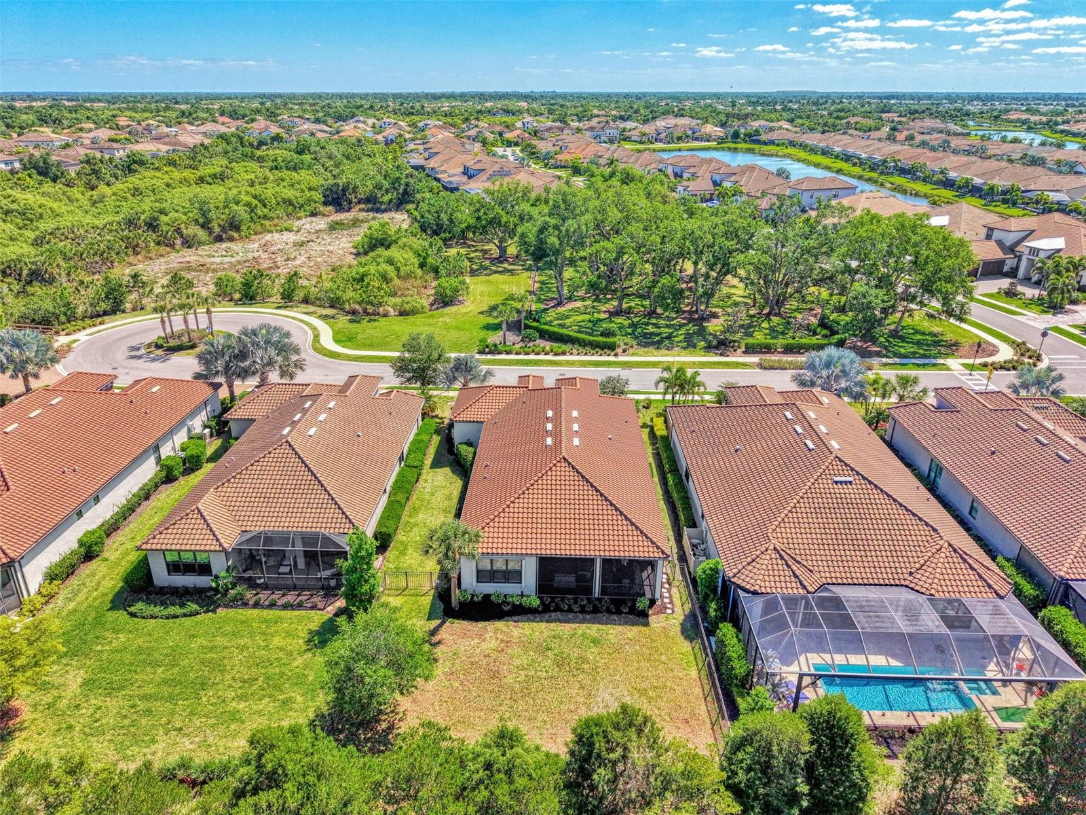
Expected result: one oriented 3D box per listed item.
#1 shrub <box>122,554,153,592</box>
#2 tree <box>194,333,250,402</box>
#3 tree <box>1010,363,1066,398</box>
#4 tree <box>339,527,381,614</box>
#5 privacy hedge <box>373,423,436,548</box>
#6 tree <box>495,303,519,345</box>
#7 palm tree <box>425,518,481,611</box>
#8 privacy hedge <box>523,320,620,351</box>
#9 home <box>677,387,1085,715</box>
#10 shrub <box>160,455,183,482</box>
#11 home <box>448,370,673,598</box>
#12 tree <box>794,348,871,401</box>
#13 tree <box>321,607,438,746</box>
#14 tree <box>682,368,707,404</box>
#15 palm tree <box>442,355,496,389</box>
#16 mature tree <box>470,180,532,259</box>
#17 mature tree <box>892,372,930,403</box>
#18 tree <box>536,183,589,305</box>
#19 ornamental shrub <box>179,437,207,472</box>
[{"bbox_3d":[-26.163,10.671,48.628,1.750,1.600,1.900,0,23,0],"label":"shrub"},{"bbox_3d":[-32.136,-3.890,76.199,5.700,7.200,5.700,0,23,0],"label":"tree"},{"bbox_3d":[48.000,-1.803,72.122,5.400,5.100,5.400,0,23,0],"label":"tree"},{"bbox_3d":[-11.066,9.746,45.396,2.450,5.800,2.450,0,23,0],"label":"tree"},{"bbox_3d":[-10.500,5.367,59.949,1.350,1.300,19.200,1,23,1],"label":"privacy hedge"},{"bbox_3d":[-4.416,-10.240,92.765,2.910,5.360,2.910,0,23,0],"label":"tree"},{"bbox_3d":[-5.365,9.646,45.309,3.300,6.050,3.300,0,23,0],"label":"palm tree"},{"bbox_3d":[3.200,-8.790,93.808,13.500,1.200,2.200,15,27,31],"label":"privacy hedge"},{"bbox_3d":[18.667,5.468,52.345,16.300,7.000,36.300,0,23,1],"label":"home"},{"bbox_3d":[-30.069,4.996,60.998,1.700,1.900,1.700,0,23,0],"label":"shrub"},{"bbox_3d":[-0.018,3.432,57.455,15.800,6.800,27.500,0,23,1],"label":"home"},{"bbox_3d":[27.899,-2.680,73.613,7.140,6.270,7.140,0,23,0],"label":"tree"},{"bbox_3d":[-7.999,12.806,36.610,5.450,6.410,5.450,0,23,0],"label":"tree"},{"bbox_3d":[14.879,-1.931,75.663,2.800,4.000,2.800,0,23,0],"label":"tree"},{"bbox_3d":[-7.588,-2.961,76.400,5.480,4.630,5.480,0,23,0],"label":"palm tree"},{"bbox_3d":[-7.732,-34.783,139.399,11.870,14.460,11.870,0,23,0],"label":"mature tree"},{"bbox_3d":[35.300,-1.434,72.277,3.700,4.300,3.700,0,23,0],"label":"mature tree"},{"bbox_3d":[2.784,-23.363,108.560,7.640,17.310,7.640,0,23,0],"label":"tree"},{"bbox_3d":[-29.802,4.010,64.432,2.200,1.700,2.400,0,23,0],"label":"ornamental shrub"}]

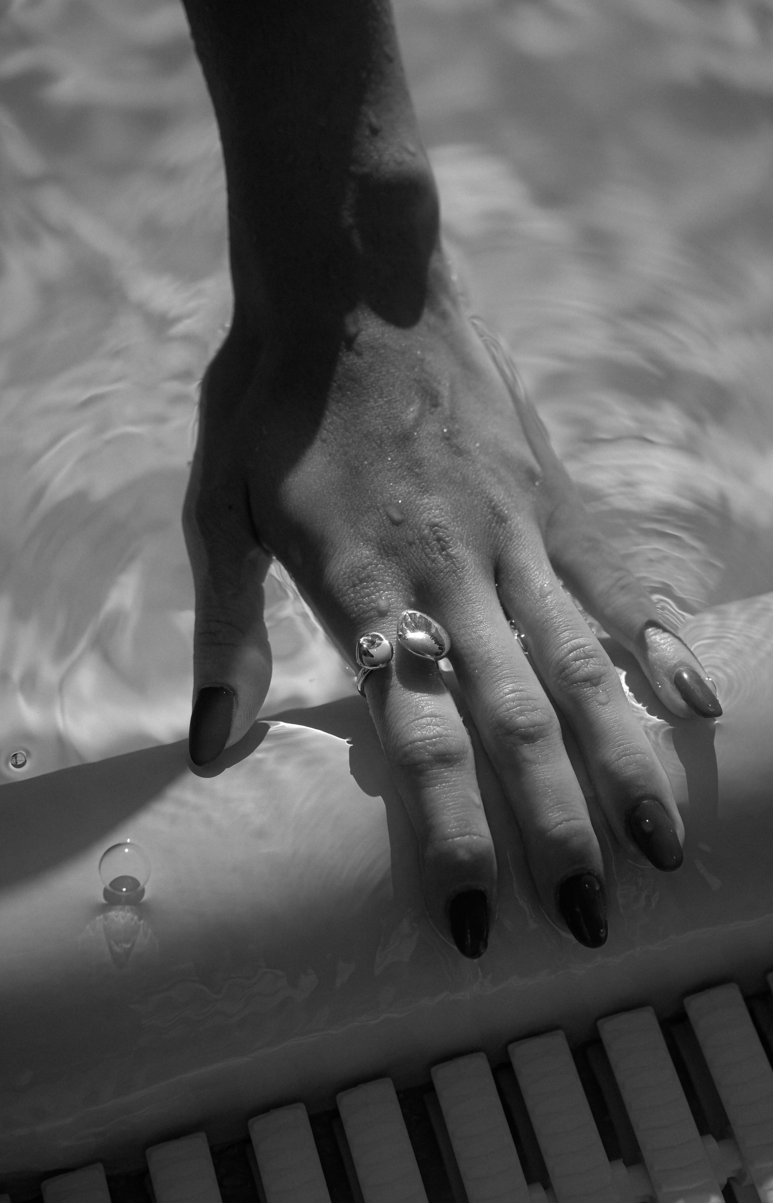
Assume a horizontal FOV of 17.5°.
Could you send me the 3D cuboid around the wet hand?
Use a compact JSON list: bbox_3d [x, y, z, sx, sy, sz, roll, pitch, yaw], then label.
[{"bbox_3d":[0.011,0.005,0.615,0.128,0.060,0.182,-15,66,-8],"label":"wet hand"}]

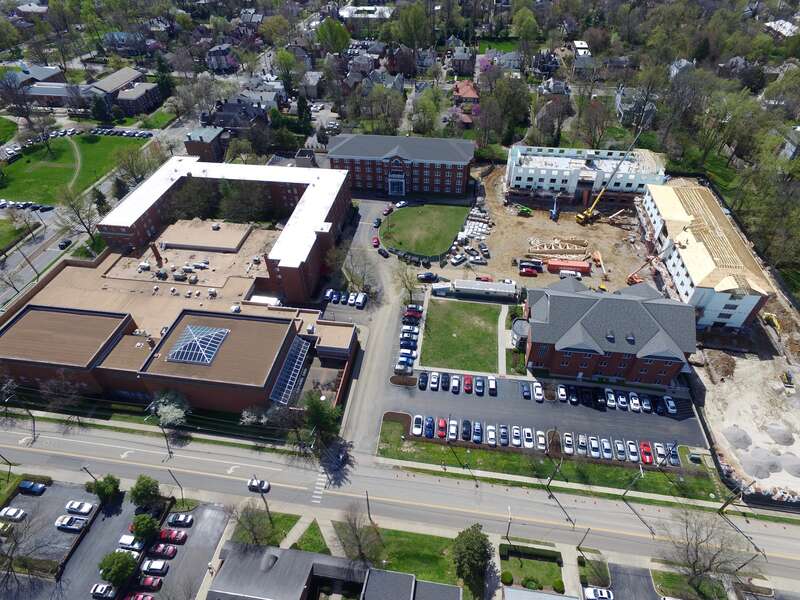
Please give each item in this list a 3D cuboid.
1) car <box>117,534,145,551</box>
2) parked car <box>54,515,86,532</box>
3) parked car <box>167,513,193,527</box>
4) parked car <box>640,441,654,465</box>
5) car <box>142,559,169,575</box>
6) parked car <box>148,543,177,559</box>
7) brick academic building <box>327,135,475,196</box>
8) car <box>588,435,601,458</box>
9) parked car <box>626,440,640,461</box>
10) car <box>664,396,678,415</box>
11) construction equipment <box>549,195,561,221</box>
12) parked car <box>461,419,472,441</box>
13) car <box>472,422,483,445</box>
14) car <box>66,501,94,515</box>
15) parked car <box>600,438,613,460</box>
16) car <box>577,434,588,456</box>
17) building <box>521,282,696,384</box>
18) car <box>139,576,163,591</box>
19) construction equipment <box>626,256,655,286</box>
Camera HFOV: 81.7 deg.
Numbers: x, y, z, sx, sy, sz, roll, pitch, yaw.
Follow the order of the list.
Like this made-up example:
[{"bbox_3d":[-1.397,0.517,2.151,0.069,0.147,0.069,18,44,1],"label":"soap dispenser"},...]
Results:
[{"bbox_3d":[-50.437,45.905,87.264,4.750,1.800,1.880,5,43,7],"label":"car"},{"bbox_3d":[-64.300,43.778,90.712,5.650,1.750,1.930,2,43,3],"label":"parked car"},{"bbox_3d":[-43.038,43.208,90.844,4.800,1.450,1.830,2,43,3],"label":"parked car"},{"bbox_3d":[52.951,32.723,98.959,1.900,1.400,4.850,7,44,9],"label":"parked car"},{"bbox_3d":[-44.843,48.936,84.630,4.650,1.720,1.830,2,43,4],"label":"car"},{"bbox_3d":[-44.024,46.901,86.255,4.800,1.480,1.850,5,43,7],"label":"parked car"},{"bbox_3d":[0.298,-54.089,182.069,54.000,17.300,19.500,5,43,7],"label":"brick academic building"},{"bbox_3d":[42.192,31.868,100.094,1.820,1.500,4.700,5,43,7],"label":"car"},{"bbox_3d":[50.066,32.495,99.163,1.840,1.470,4.650,4,44,6],"label":"parked car"},{"bbox_3d":[62.882,24.343,107.402,1.800,1.460,4.550,4,44,6],"label":"car"},{"bbox_3d":[55.293,-32.508,164.503,2.500,7.600,5.200,5,43,7],"label":"construction equipment"},{"bbox_3d":[15.015,29.246,103.693,1.830,1.550,4.600,5,44,7],"label":"parked car"},{"bbox_3d":[17.420,29.720,103.740,1.840,1.500,4.850,5,43,7],"label":"car"},{"bbox_3d":[-64.580,41.710,93.000,5.100,1.460,1.870,5,43,7],"label":"car"},{"bbox_3d":[44.730,32.260,100.270,1.820,1.480,4.550,5,43,7],"label":"parked car"},{"bbox_3d":[39.750,31.470,101.170,1.850,1.600,4.750,5,43,7],"label":"car"},{"bbox_3d":[50.810,5.290,117.850,38.400,17.000,25.000,5,43,7],"label":"building"},{"bbox_3d":[-44.705,50.455,82.450,4.600,1.480,1.820,5,43,7],"label":"car"},{"bbox_3d":[70.572,-8.266,136.681,6.800,8.400,2.500,-9,44,-7],"label":"construction equipment"}]

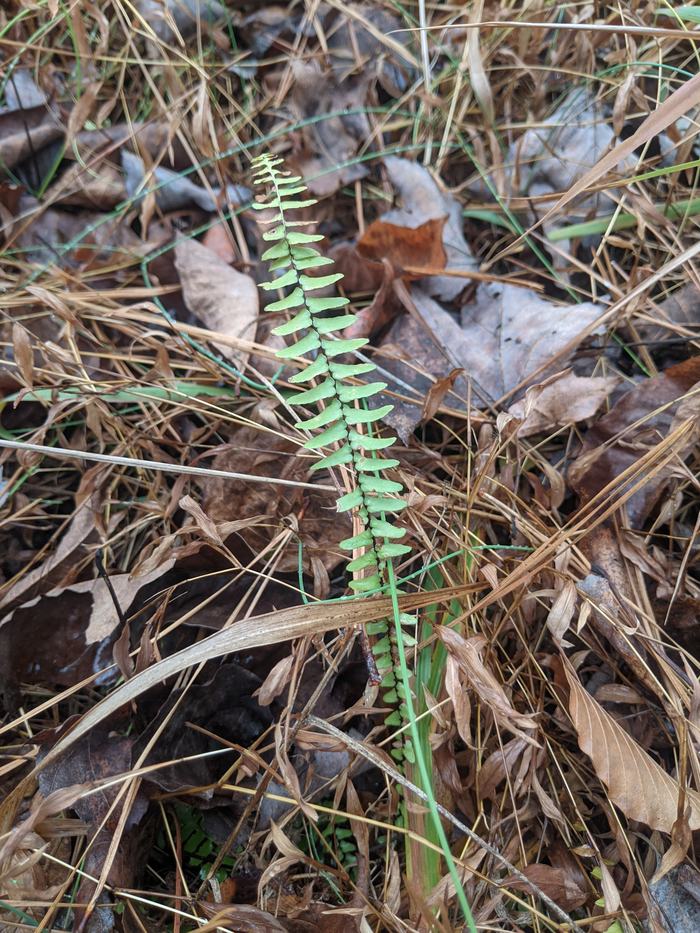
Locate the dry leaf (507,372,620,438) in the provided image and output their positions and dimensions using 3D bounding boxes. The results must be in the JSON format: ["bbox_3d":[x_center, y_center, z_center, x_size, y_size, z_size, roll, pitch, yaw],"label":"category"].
[{"bbox_3d":[0.136,-0.040,0.465,0.070,0.018,0.032,-20,70,0],"label":"dry leaf"}]

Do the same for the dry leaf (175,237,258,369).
[{"bbox_3d":[-0.095,-0.116,0.515,0.047,0.020,0.104,-27,83,-10],"label":"dry leaf"}]

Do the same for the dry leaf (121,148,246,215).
[{"bbox_3d":[-0.153,-0.266,0.680,0.110,0.027,0.046,14,53,11],"label":"dry leaf"}]

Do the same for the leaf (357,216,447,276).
[{"bbox_3d":[0.042,-0.183,0.605,0.072,0.031,0.040,-4,52,-3],"label":"leaf"}]

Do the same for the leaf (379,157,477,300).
[{"bbox_3d":[0.060,-0.183,0.560,0.060,0.030,0.120,-18,77,-2],"label":"leaf"}]

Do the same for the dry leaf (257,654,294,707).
[{"bbox_3d":[-0.039,0.113,0.385,0.012,0.008,0.029,32,68,11],"label":"dry leaf"}]

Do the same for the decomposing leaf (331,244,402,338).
[{"bbox_3d":[0.014,-0.138,0.580,0.043,0.034,0.063,16,54,12],"label":"decomposing leaf"}]

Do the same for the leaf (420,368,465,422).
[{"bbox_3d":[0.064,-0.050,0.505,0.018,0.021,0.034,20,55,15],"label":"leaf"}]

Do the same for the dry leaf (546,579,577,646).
[{"bbox_3d":[0.119,0.082,0.410,0.015,0.022,0.030,8,52,6],"label":"dry leaf"}]

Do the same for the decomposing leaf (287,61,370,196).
[{"bbox_3d":[-0.019,-0.293,0.630,0.062,0.025,0.106,6,86,0],"label":"decomposing leaf"}]

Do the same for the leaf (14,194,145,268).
[{"bbox_3d":[-0.235,-0.207,0.640,0.103,0.018,0.074,0,52,0],"label":"leaf"}]

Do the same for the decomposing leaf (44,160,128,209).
[{"bbox_3d":[-0.251,-0.267,0.690,0.067,0.025,0.045,-12,53,-9],"label":"decomposing leaf"}]

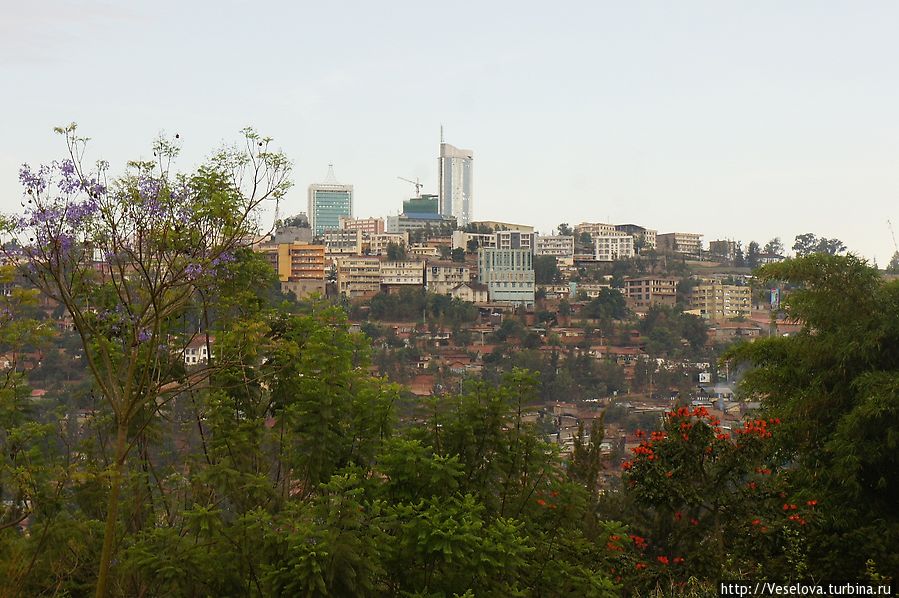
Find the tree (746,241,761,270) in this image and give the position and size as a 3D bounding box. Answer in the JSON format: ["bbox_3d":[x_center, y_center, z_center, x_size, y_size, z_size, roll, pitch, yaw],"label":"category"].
[{"bbox_3d":[160.450,-23.490,1080.000,7.400,14.800,7.400,0,-3,0],"label":"tree"}]

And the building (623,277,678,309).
[{"bbox_3d":[92.830,-3.000,945.000,17.000,14.800,18.500,-2,-3,40],"label":"building"}]

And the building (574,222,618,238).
[{"bbox_3d":[85.410,-38.580,1197.000,22.000,12.000,14.000,0,0,-20],"label":"building"}]

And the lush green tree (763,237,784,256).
[{"bbox_3d":[229.600,-37.200,1450.000,15.500,15.000,14.500,0,-2,0],"label":"lush green tree"}]

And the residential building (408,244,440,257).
[{"bbox_3d":[-12.710,-24.650,1040.000,16.000,6.000,9.500,0,-2,-3],"label":"residential building"}]

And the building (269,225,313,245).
[{"bbox_3d":[-77.260,-30.270,1007.000,20.000,12.000,14.000,0,-3,-5],"label":"building"}]

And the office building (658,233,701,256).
[{"bbox_3d":[141.400,-33.510,1258.000,24.000,14.700,16.000,0,0,-42],"label":"office building"}]

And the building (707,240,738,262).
[{"bbox_3d":[204.880,-35.520,1530.000,17.000,15.500,14.000,-1,-2,30],"label":"building"}]

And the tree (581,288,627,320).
[{"bbox_3d":[69.840,2.490,928.000,19.000,14.500,19.000,0,0,0],"label":"tree"}]

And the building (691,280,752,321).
[{"bbox_3d":[124.760,0.690,942.000,27.500,18.300,14.000,0,0,-5],"label":"building"}]

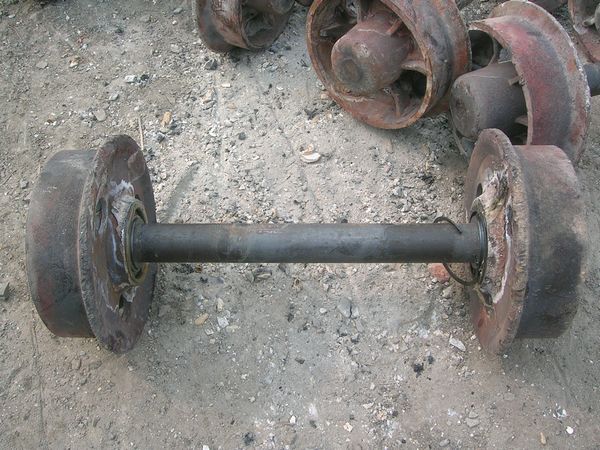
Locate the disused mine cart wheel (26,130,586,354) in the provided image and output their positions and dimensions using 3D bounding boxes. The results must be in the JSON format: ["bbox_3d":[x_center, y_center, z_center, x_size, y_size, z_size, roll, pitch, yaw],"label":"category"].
[{"bbox_3d":[0.007,0.029,0.987,0.805,0.354,0.354,0,60,3],"label":"disused mine cart wheel"}]

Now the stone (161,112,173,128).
[{"bbox_3d":[-0.295,-0.231,1.343,0.014,0.013,0.027,16,62,12],"label":"stone"}]

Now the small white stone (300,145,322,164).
[{"bbox_3d":[0.024,-0.148,1.278,0.041,0.017,0.034,0,60,3],"label":"small white stone"}]

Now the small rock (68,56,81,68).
[{"bbox_3d":[-0.537,-0.386,1.445,0.020,0.013,0.018,0,60,3],"label":"small rock"}]

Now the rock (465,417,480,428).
[{"bbox_3d":[0.283,0.324,0.994,0.024,0.011,0.016,0,60,3],"label":"rock"}]

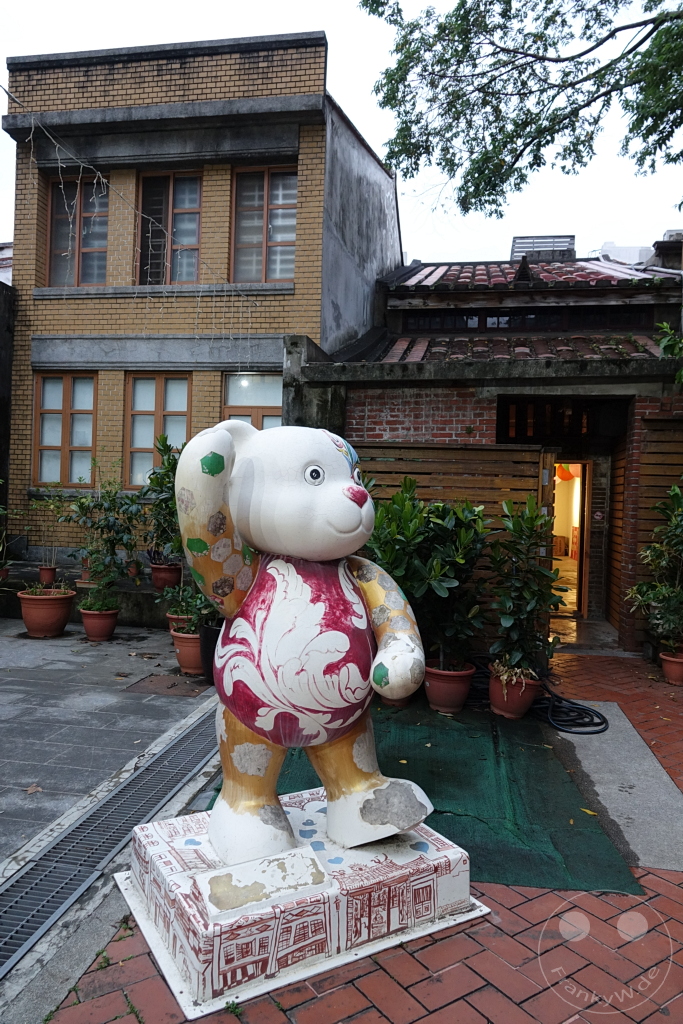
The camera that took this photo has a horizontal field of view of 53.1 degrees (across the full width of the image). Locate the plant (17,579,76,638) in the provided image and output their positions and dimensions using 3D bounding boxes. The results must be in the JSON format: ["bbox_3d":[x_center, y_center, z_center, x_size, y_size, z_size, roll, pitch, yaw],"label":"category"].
[{"bbox_3d":[-2.988,0.959,6.927,0.600,0.540,0.600,2,0,9],"label":"plant"}]

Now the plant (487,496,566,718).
[{"bbox_3d":[1.315,0.659,4.854,0.580,1.550,0.570,2,0,9],"label":"plant"}]

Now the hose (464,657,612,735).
[{"bbox_3d":[1.333,1.300,4.938,0.950,0.260,1.000,2,0,9],"label":"hose"}]

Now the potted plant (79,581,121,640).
[{"bbox_3d":[-2.354,0.958,6.641,0.406,0.541,0.400,2,-1,9],"label":"potted plant"}]

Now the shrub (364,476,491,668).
[{"bbox_3d":[0.596,0.421,4.731,0.886,1.316,0.615,2,-1,9],"label":"shrub"}]

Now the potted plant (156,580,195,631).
[{"bbox_3d":[-1.494,0.977,6.456,0.460,0.630,0.460,2,0,9],"label":"potted plant"}]

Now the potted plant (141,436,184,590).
[{"bbox_3d":[-1.892,-0.005,7.380,0.566,1.673,0.541,2,-1,9],"label":"potted plant"}]

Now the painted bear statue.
[{"bbox_3d":[-0.146,0.395,2.274,0.861,1.371,0.603,3,-1,-37],"label":"painted bear statue"}]

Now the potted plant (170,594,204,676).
[{"bbox_3d":[-1.218,1.002,5.657,0.410,0.620,0.410,2,0,9],"label":"potted plant"}]

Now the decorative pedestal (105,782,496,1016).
[{"bbox_3d":[-0.166,1.319,2.570,1.133,0.240,0.865,2,0,-31],"label":"decorative pedestal"}]

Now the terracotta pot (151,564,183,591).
[{"bbox_3d":[-1.880,0.697,7.346,0.335,0.277,0.335,2,-1,0],"label":"terracotta pot"}]

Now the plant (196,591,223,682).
[{"bbox_3d":[-0.931,0.938,5.129,0.344,0.652,0.332,2,-1,9],"label":"plant"}]

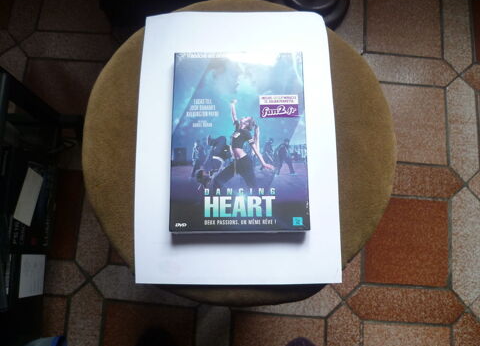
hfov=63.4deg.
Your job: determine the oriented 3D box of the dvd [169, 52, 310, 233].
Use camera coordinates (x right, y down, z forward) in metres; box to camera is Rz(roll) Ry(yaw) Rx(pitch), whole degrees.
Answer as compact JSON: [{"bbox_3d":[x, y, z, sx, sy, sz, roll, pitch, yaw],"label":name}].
[{"bbox_3d":[-0.001,-0.034,0.407,0.138,0.016,0.191,0,79,0],"label":"dvd"}]

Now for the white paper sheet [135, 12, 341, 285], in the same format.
[{"bbox_3d":[-0.001,-0.034,0.417,0.210,0.005,0.297,0,79,0],"label":"white paper sheet"}]

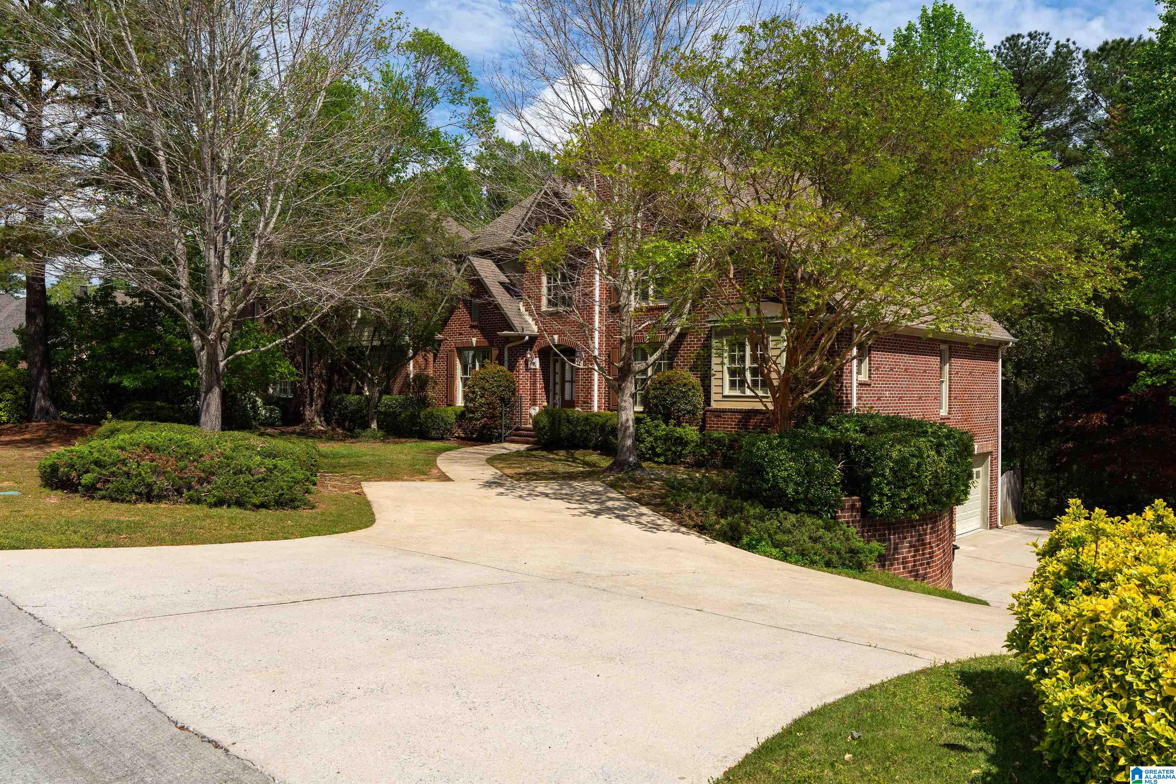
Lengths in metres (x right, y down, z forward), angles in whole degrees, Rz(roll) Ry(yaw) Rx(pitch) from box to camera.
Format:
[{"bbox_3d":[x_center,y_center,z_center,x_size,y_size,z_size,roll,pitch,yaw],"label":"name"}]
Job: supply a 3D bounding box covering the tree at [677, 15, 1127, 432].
[{"bbox_3d":[5.650,-2.500,16.000,7.600,8.200,7.200,1,0,19],"label":"tree"}]

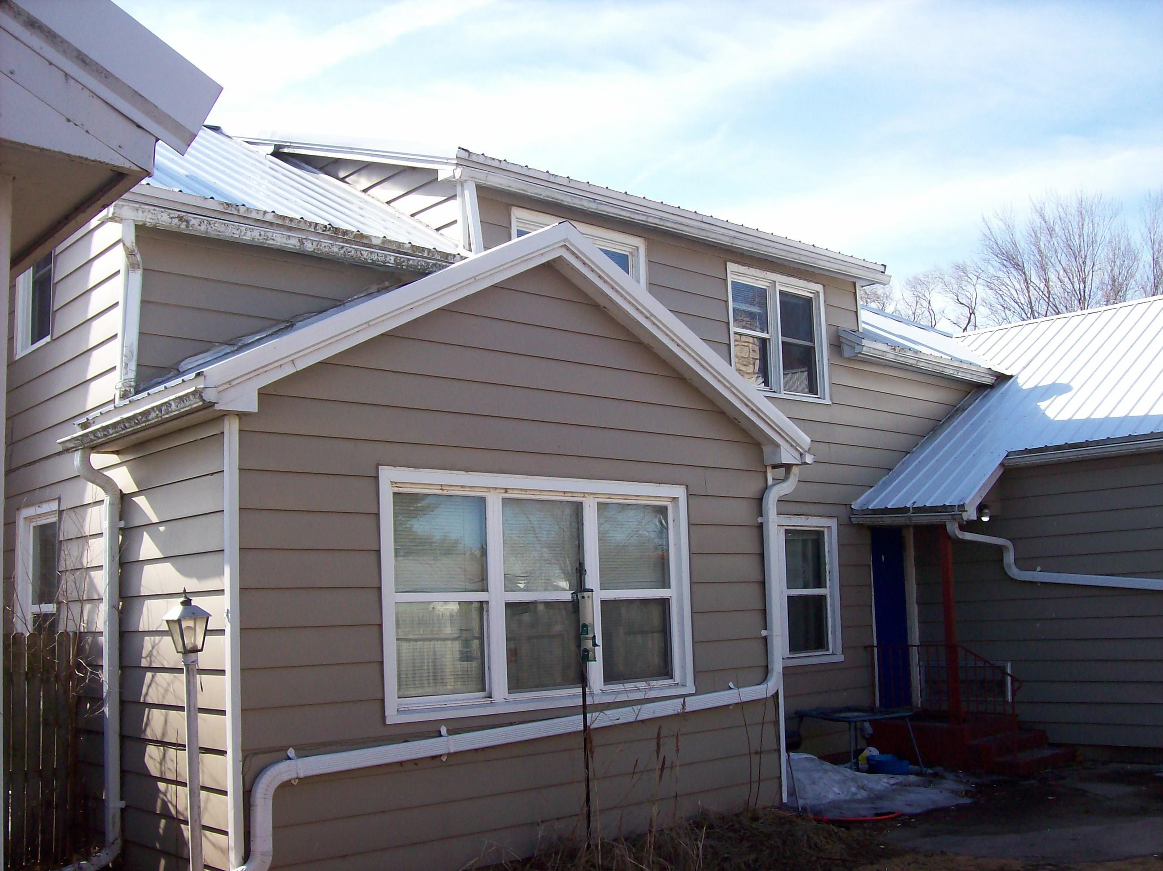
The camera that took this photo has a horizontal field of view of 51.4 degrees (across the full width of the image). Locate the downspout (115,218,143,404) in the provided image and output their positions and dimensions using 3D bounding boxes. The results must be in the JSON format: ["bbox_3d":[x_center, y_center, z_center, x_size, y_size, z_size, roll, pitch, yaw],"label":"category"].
[{"bbox_3d":[-2.803,-0.777,7.495,0.134,1.112,0.165,5,-11,-42],"label":"downspout"}]

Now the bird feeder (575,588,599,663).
[{"bbox_3d":[0.030,1.119,7.106,0.118,0.427,0.118,-2,-8,0],"label":"bird feeder"}]

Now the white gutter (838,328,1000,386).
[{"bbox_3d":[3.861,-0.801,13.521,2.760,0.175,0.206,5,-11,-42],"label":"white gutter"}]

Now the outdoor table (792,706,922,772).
[{"bbox_3d":[2.504,2.839,11.021,0.999,0.597,0.772,5,-11,-42],"label":"outdoor table"}]

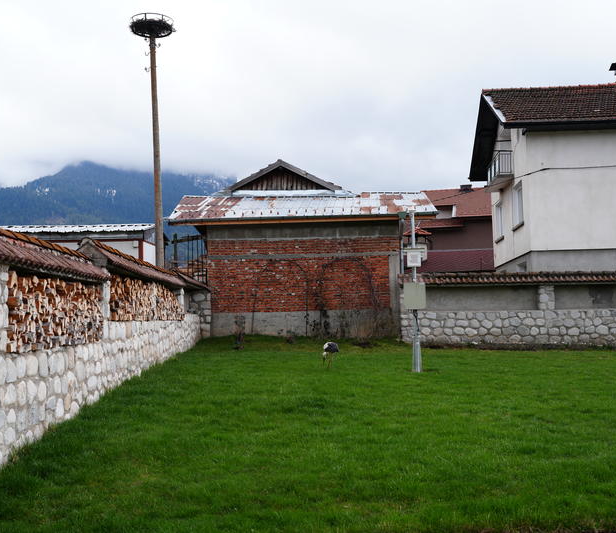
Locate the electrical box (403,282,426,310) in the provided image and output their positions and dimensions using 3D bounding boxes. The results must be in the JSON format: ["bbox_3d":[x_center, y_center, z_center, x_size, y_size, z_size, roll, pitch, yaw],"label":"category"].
[{"bbox_3d":[1.952,0.540,14.150,0.400,0.490,0.200,-1,-4,0],"label":"electrical box"}]

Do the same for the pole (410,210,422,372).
[{"bbox_3d":[1.970,0.469,14.300,0.180,2.970,0.180,-1,-4,0],"label":"pole"}]

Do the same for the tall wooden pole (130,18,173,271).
[{"bbox_3d":[-4.705,-2.751,24.270,1.350,10.160,1.350,-1,-4,0],"label":"tall wooden pole"}]

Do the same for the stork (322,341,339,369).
[{"bbox_3d":[0.435,1.660,14.618,0.250,0.540,0.500,1,-4,-30],"label":"stork"}]

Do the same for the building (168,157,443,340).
[{"bbox_3d":[-0.142,-0.588,25.953,7.830,5.850,6.600,-1,-4,0],"label":"building"}]

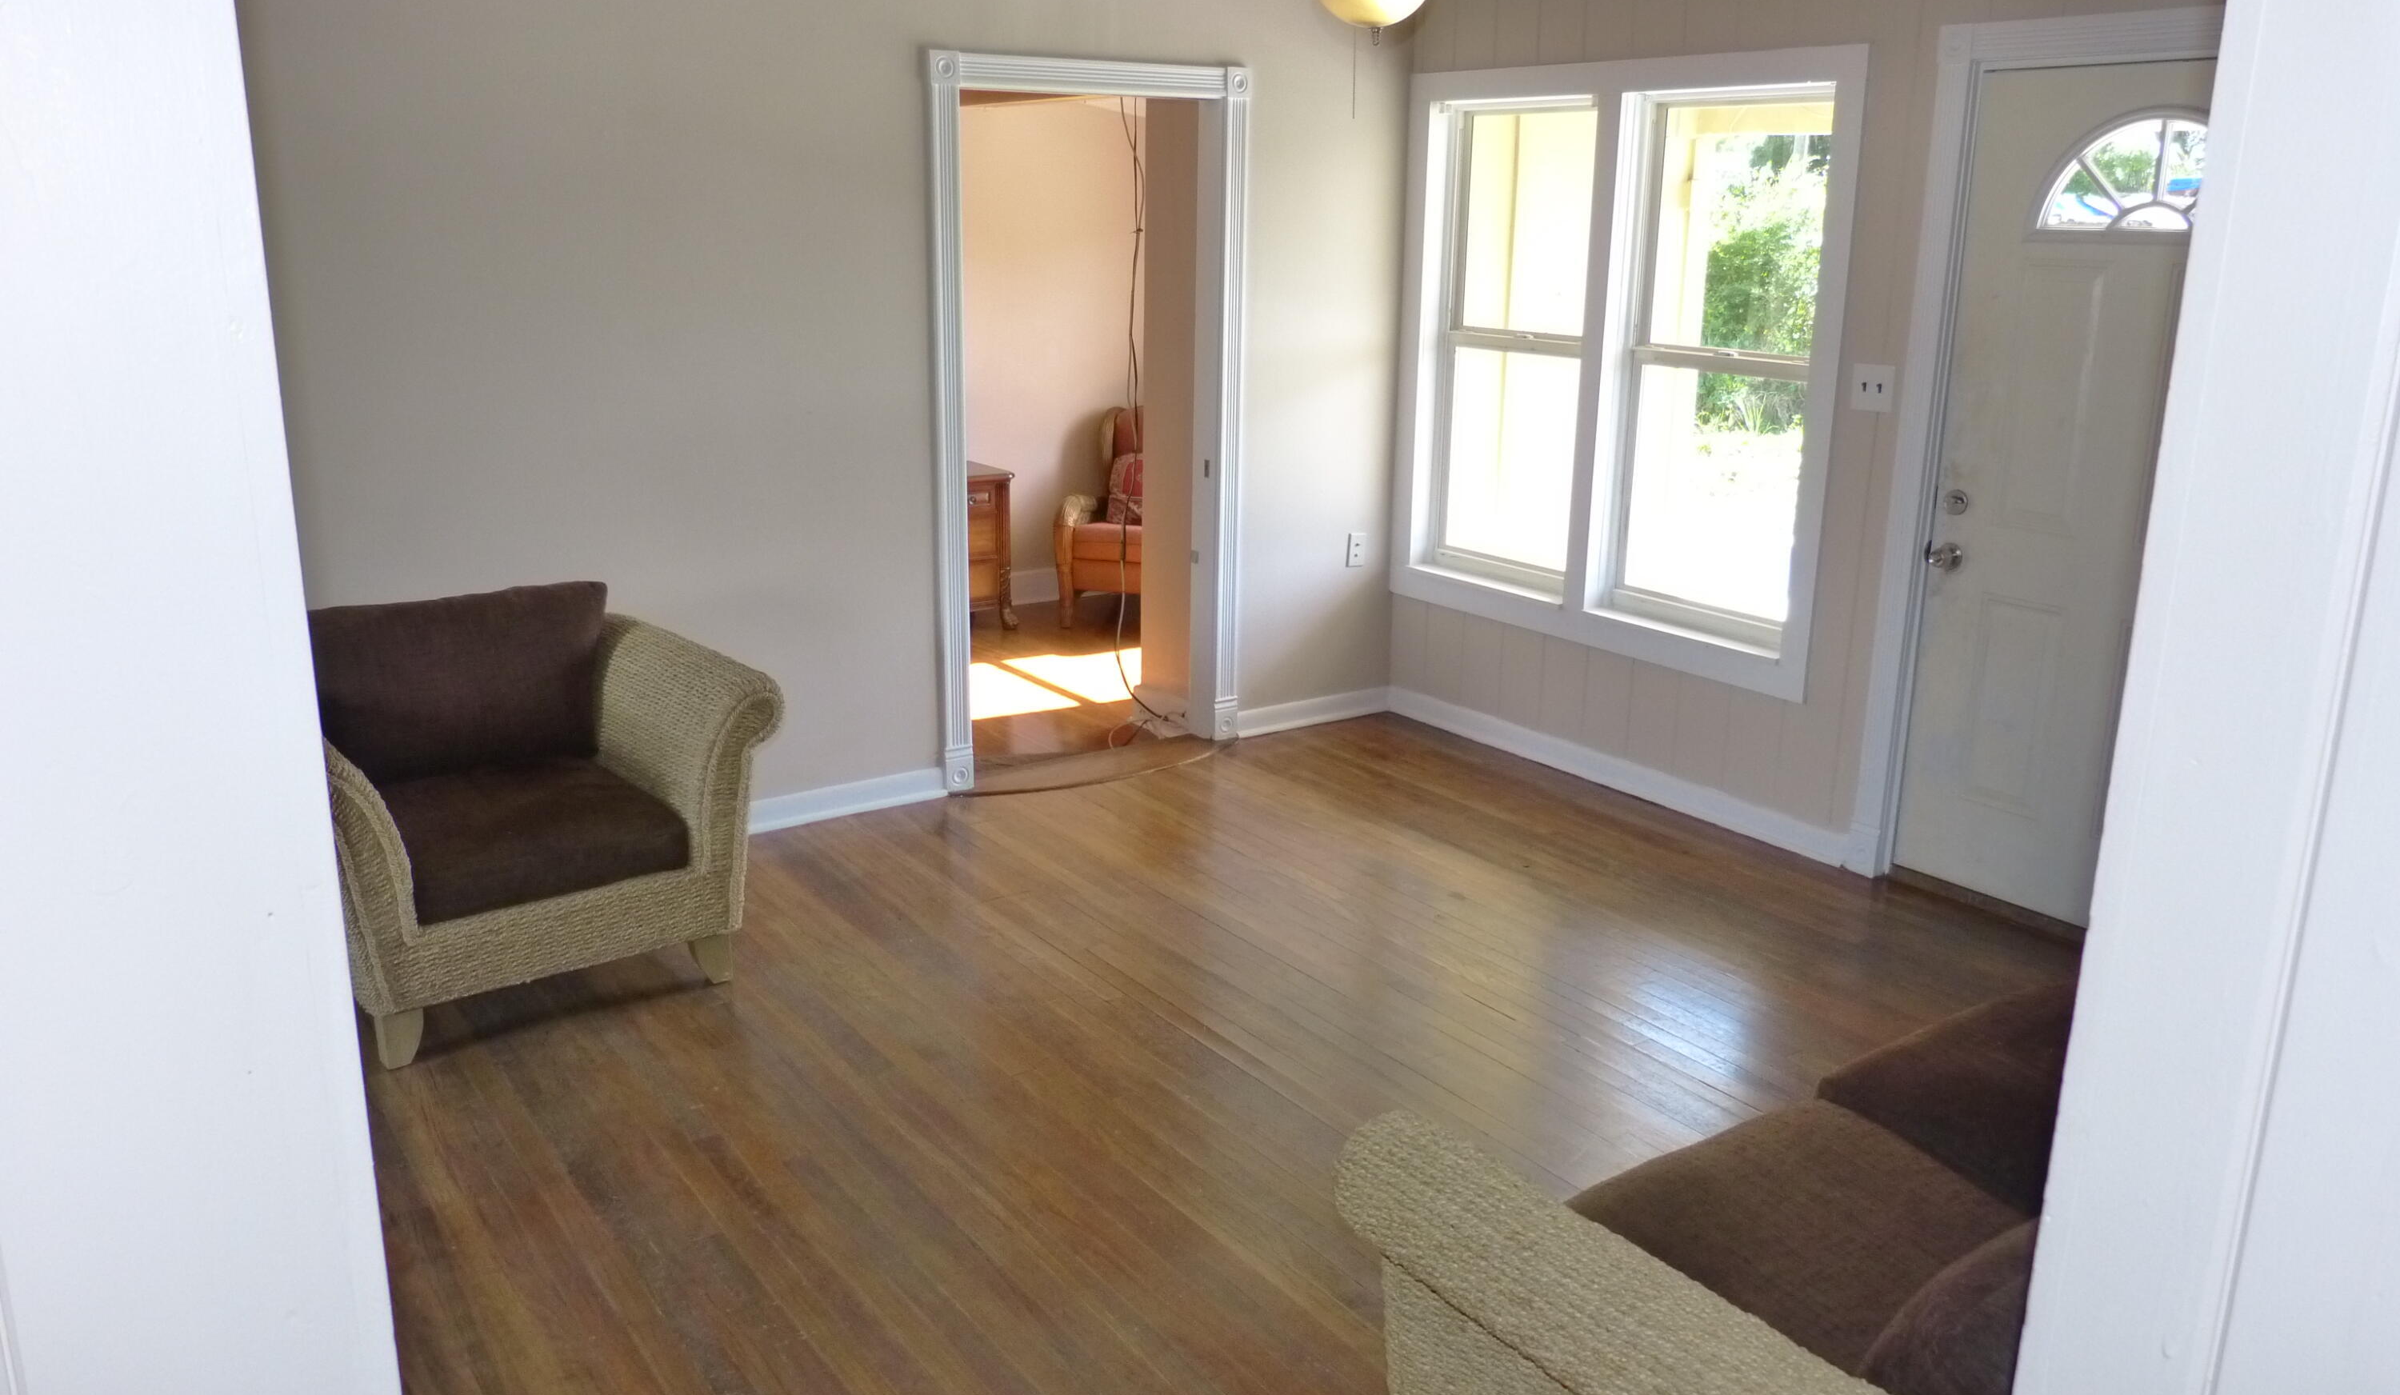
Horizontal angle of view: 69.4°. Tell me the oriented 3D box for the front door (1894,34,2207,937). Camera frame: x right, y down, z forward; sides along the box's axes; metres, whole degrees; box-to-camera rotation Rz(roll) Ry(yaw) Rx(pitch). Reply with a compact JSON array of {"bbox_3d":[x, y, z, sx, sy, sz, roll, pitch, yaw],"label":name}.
[{"bbox_3d":[2.150,-0.425,4.059,0.045,2.012,0.914,-10,18,-33],"label":"front door"}]

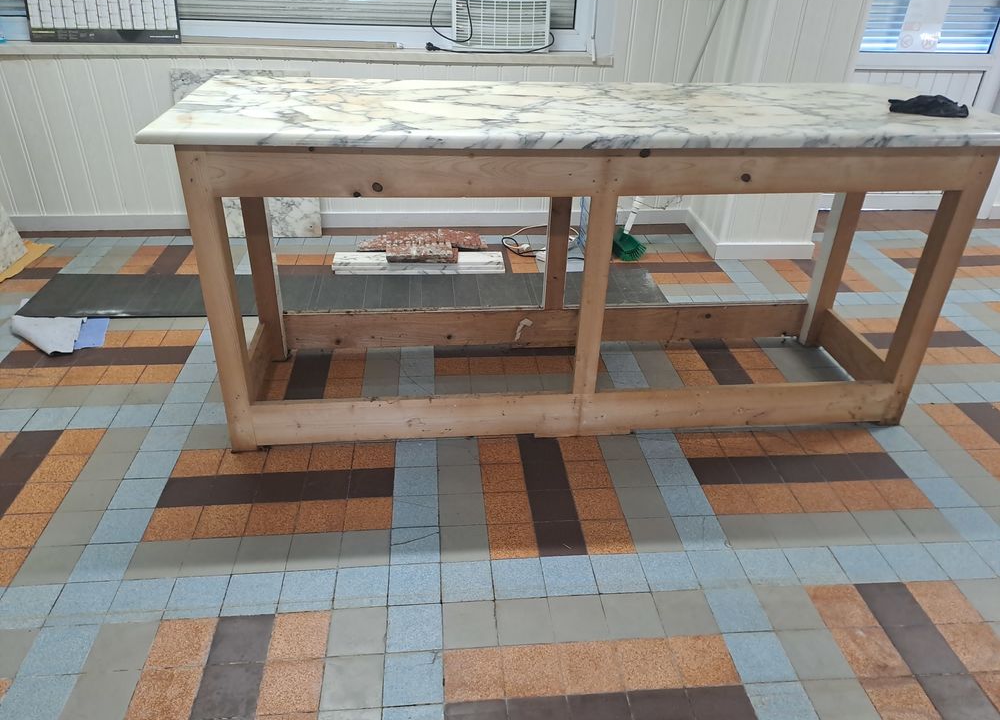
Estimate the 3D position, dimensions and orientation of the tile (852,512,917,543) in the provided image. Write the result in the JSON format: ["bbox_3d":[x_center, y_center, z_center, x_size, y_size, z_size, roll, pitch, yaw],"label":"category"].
[{"bbox_3d":[1.022,0.447,1.923,0.122,0.010,0.122,-1,31,-5],"label":"tile"}]

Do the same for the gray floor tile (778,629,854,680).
[{"bbox_3d":[0.790,0.741,1.814,0.142,0.012,0.142,-1,31,-5],"label":"gray floor tile"}]

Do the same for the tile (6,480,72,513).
[{"bbox_3d":[-1.195,0.364,1.879,0.119,0.012,0.119,-1,31,-5],"label":"tile"}]

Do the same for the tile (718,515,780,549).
[{"bbox_3d":[0.651,0.454,1.892,0.122,0.010,0.122,-1,31,-5],"label":"tile"}]

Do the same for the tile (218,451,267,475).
[{"bbox_3d":[-0.718,0.289,2.031,0.119,0.012,0.119,-1,31,-5],"label":"tile"}]

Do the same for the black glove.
[{"bbox_3d":[1.420,-0.849,2.407,0.218,0.040,0.110,8,31,10],"label":"black glove"}]

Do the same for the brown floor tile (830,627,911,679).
[{"bbox_3d":[0.670,0.533,1.314,0.101,0.010,0.101,-1,30,-5],"label":"brown floor tile"}]

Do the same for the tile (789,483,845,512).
[{"bbox_3d":[0.862,0.377,1.966,0.119,0.012,0.119,-1,31,-5],"label":"tile"}]

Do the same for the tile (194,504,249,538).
[{"bbox_3d":[-0.702,0.412,1.829,0.120,0.010,0.120,-1,30,-5],"label":"tile"}]

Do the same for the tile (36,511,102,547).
[{"bbox_3d":[-1.062,0.422,1.787,0.119,0.012,0.119,-1,31,-5],"label":"tile"}]

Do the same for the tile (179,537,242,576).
[{"bbox_3d":[-0.708,0.485,1.771,0.122,0.010,0.122,-1,31,-5],"label":"tile"}]

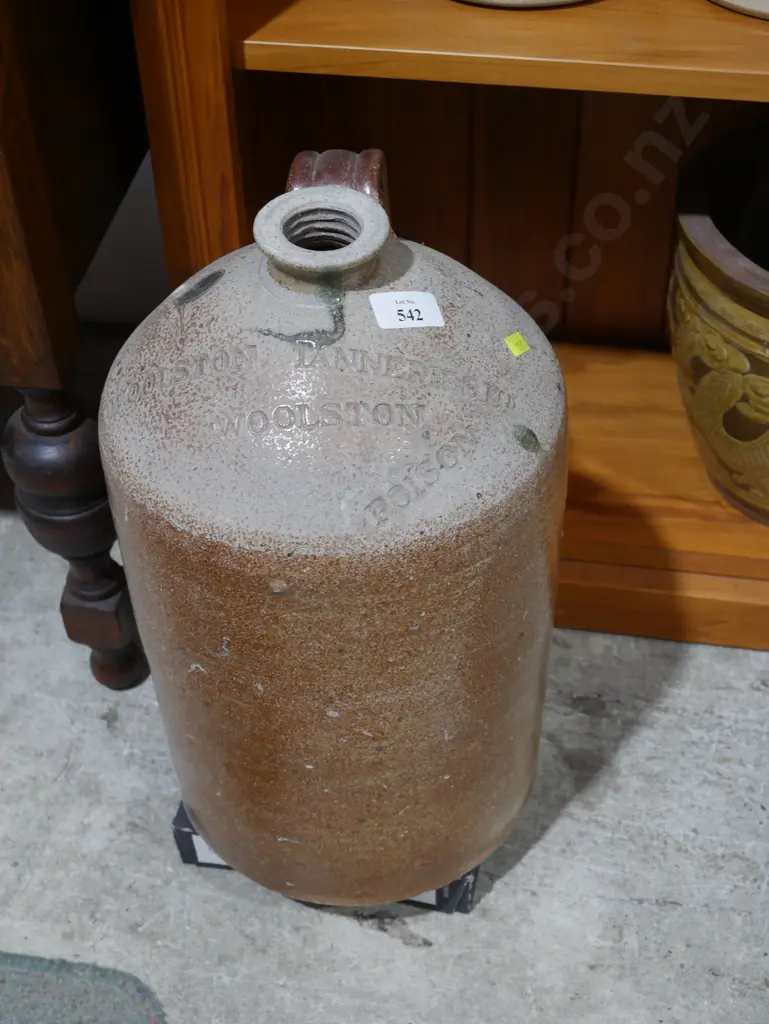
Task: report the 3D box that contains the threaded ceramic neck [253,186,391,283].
[{"bbox_3d":[-0.035,-0.156,0.888,0.078,0.025,0.078,-2,47,0],"label":"threaded ceramic neck"}]

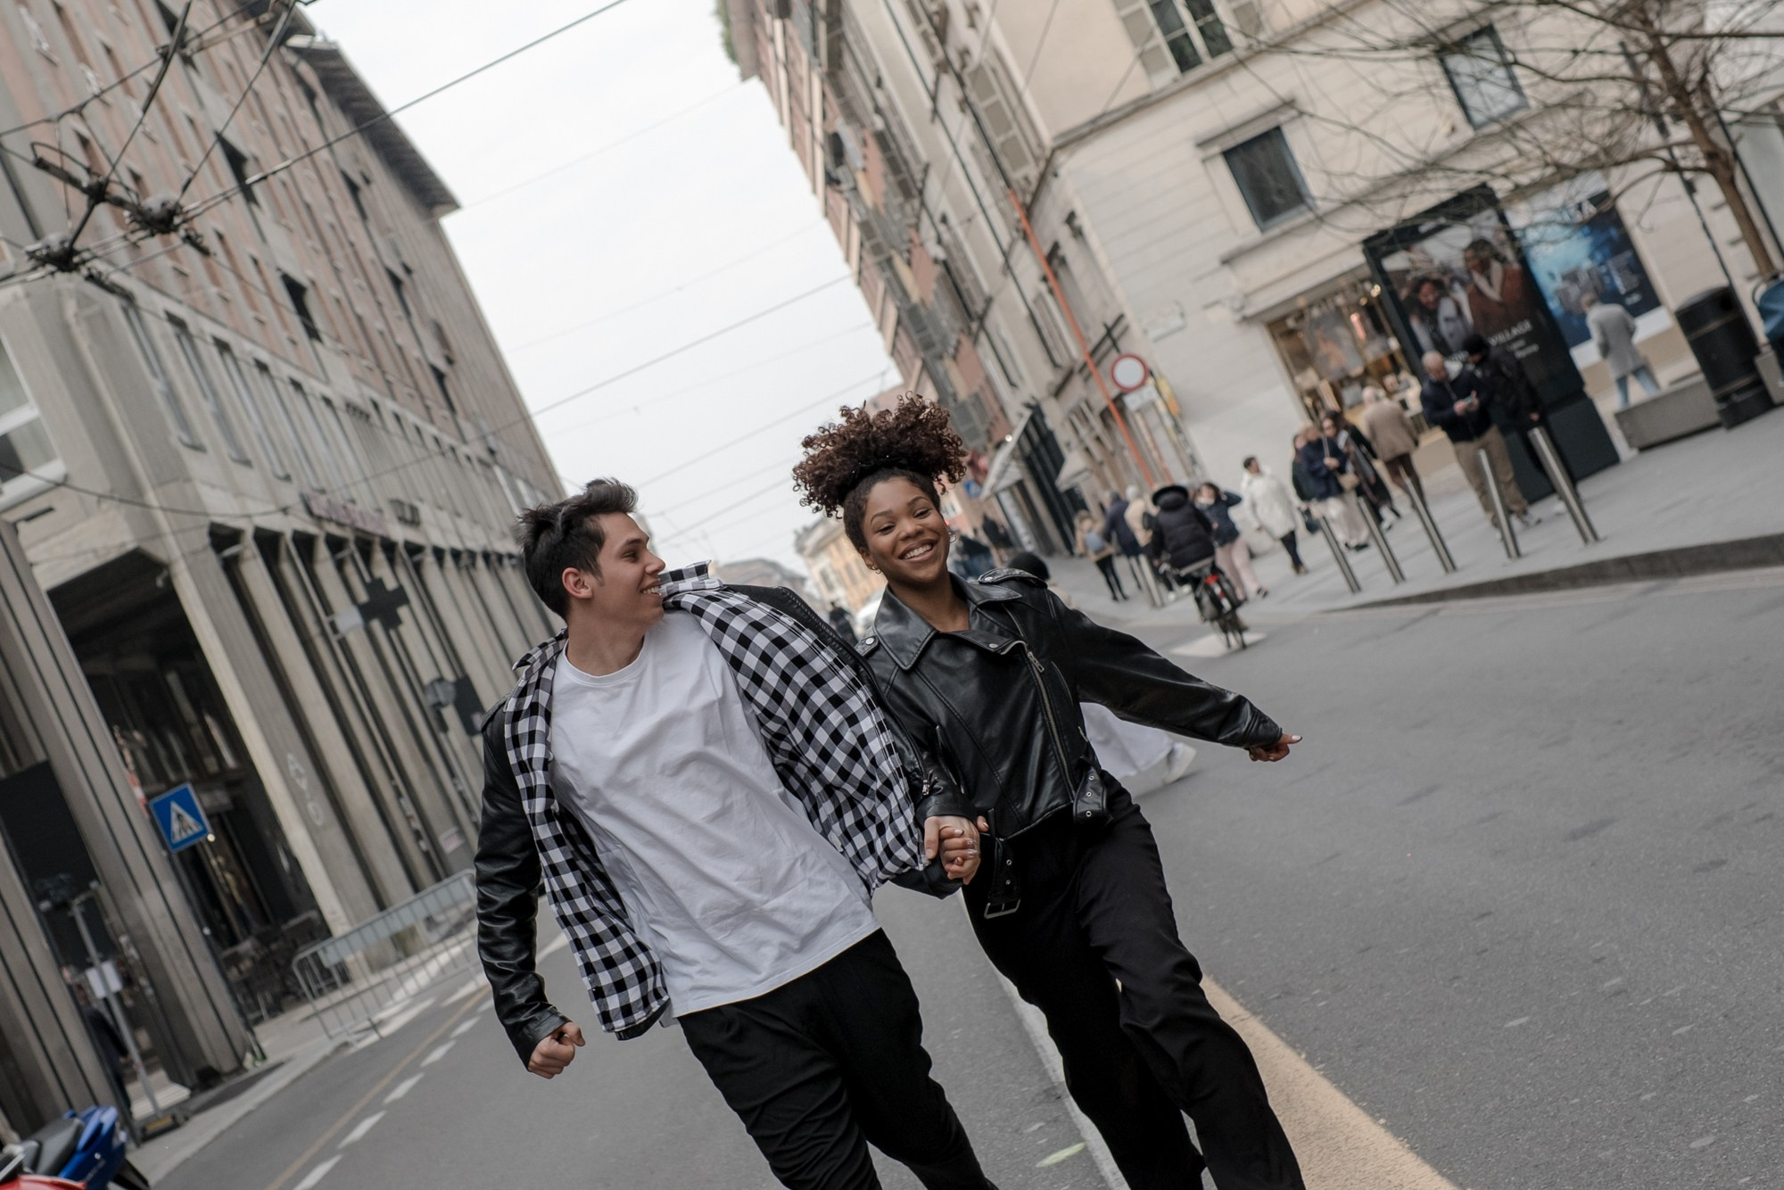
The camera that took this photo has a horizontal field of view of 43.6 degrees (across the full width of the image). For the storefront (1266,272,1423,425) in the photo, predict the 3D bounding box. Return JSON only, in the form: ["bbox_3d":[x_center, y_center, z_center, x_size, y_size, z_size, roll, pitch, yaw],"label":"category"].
[{"bbox_3d":[7.028,-3.396,34.000,1.850,2.650,0.500,-25,0,-3],"label":"storefront"}]

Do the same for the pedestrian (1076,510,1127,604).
[{"bbox_3d":[3.536,-0.658,37.600,0.520,1.670,0.420,-25,-1,-24],"label":"pedestrian"}]

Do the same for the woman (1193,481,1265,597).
[{"bbox_3d":[4.506,-0.722,29.300,0.620,1.640,0.500,-25,-1,21],"label":"woman"}]

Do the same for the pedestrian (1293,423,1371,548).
[{"bbox_3d":[5.588,-1.397,28.300,0.450,1.660,0.530,-26,-1,44],"label":"pedestrian"}]

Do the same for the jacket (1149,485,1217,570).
[{"bbox_3d":[2.754,-0.629,21.500,0.630,0.800,0.500,-25,-1,-9],"label":"jacket"}]

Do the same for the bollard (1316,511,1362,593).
[{"bbox_3d":[4.736,-0.428,23.600,0.100,0.870,0.100,-25,-1,11],"label":"bollard"}]

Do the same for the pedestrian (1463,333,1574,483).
[{"bbox_3d":[5.474,-1.492,19.400,0.450,1.730,0.550,-24,-2,-32],"label":"pedestrian"}]

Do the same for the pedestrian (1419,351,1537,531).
[{"bbox_3d":[4.992,-1.305,19.100,0.580,1.710,0.480,-25,-1,-7],"label":"pedestrian"}]

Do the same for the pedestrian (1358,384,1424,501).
[{"bbox_3d":[6.438,-1.861,28.500,0.540,1.690,0.500,-25,-1,15],"label":"pedestrian"}]

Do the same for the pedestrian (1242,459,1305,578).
[{"bbox_3d":[4.920,-1.037,28.600,0.580,1.650,0.450,-25,-1,-45],"label":"pedestrian"}]

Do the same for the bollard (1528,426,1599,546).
[{"bbox_3d":[4.728,-0.760,15.700,0.110,0.910,0.110,-25,0,0],"label":"bollard"}]

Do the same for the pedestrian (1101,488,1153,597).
[{"bbox_3d":[3.909,-0.856,36.800,0.520,1.790,0.450,-25,-1,-34],"label":"pedestrian"}]

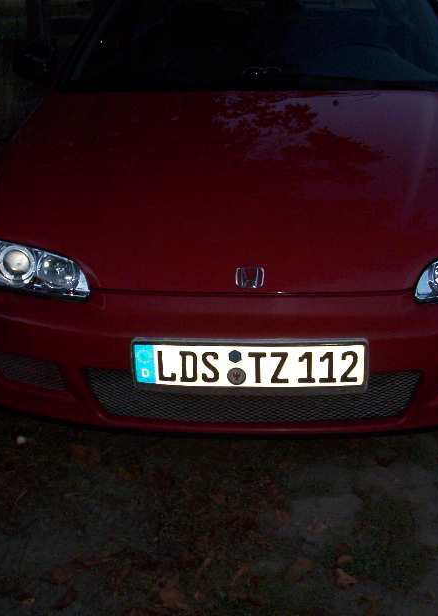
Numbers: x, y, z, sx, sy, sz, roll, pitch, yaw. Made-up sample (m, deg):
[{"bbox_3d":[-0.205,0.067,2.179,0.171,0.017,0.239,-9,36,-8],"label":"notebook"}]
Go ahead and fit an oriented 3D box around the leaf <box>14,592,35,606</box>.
[{"bbox_3d":[-0.422,0.623,1.994,0.048,0.015,0.036,0,22,5],"label":"leaf"}]

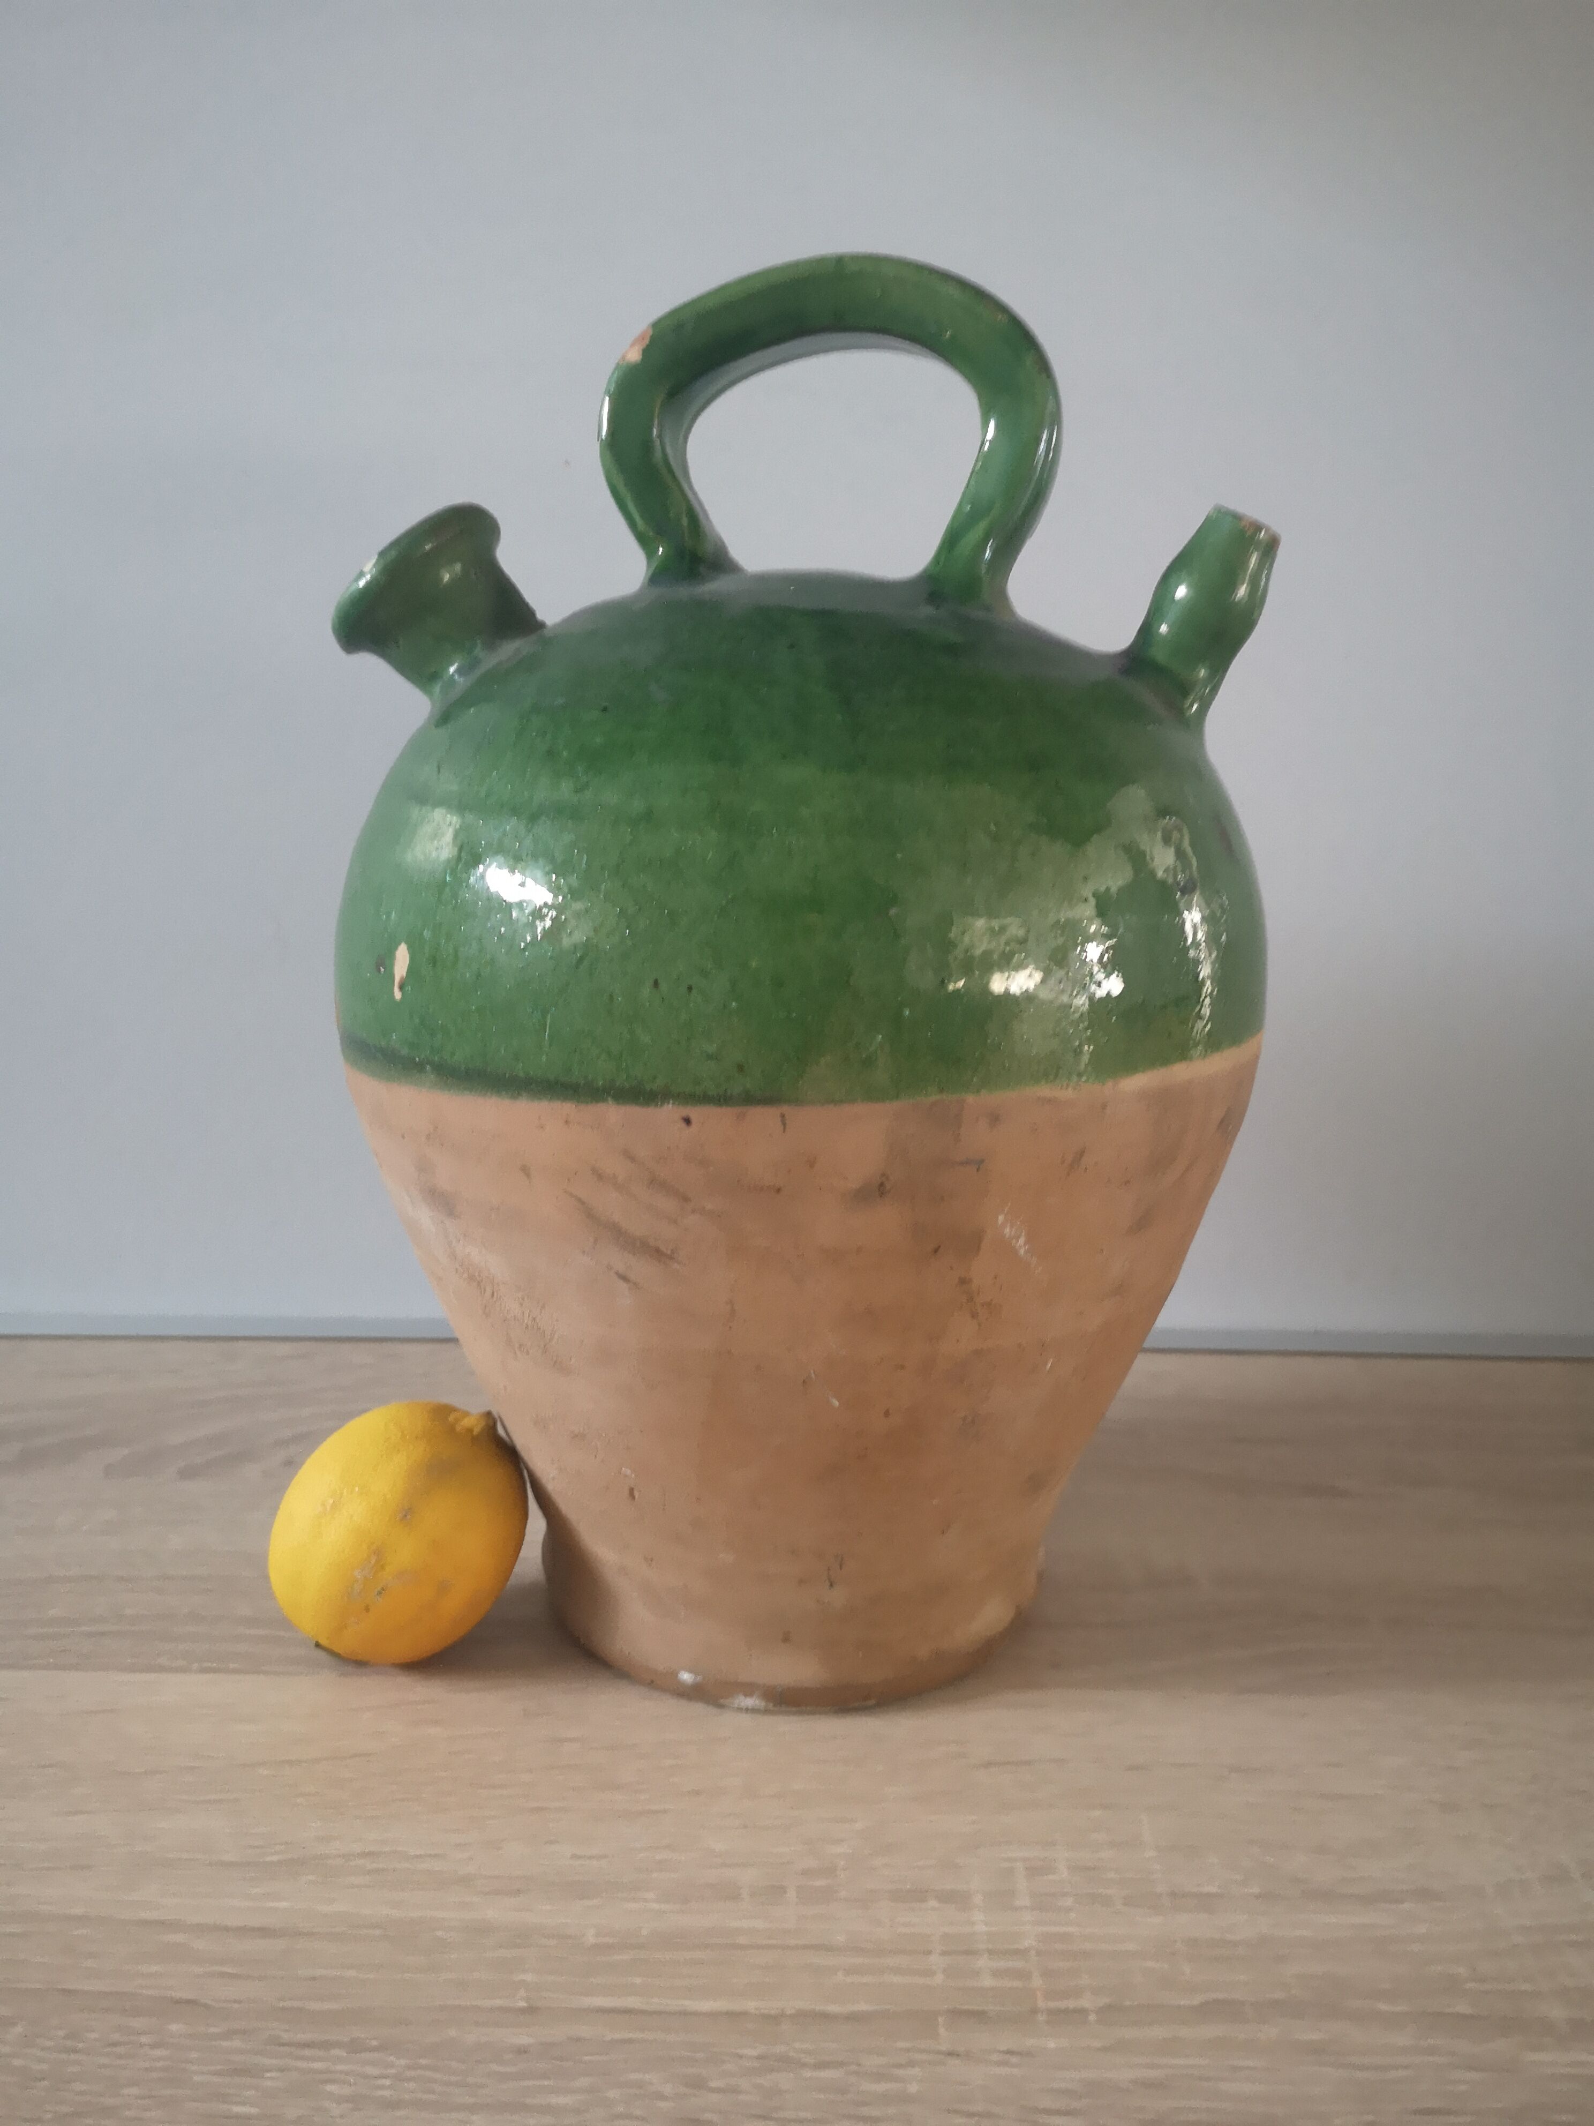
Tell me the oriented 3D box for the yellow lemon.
[{"bbox_3d":[-0.103,0.121,0.430,0.060,0.074,0.060,33,-2,-3],"label":"yellow lemon"}]

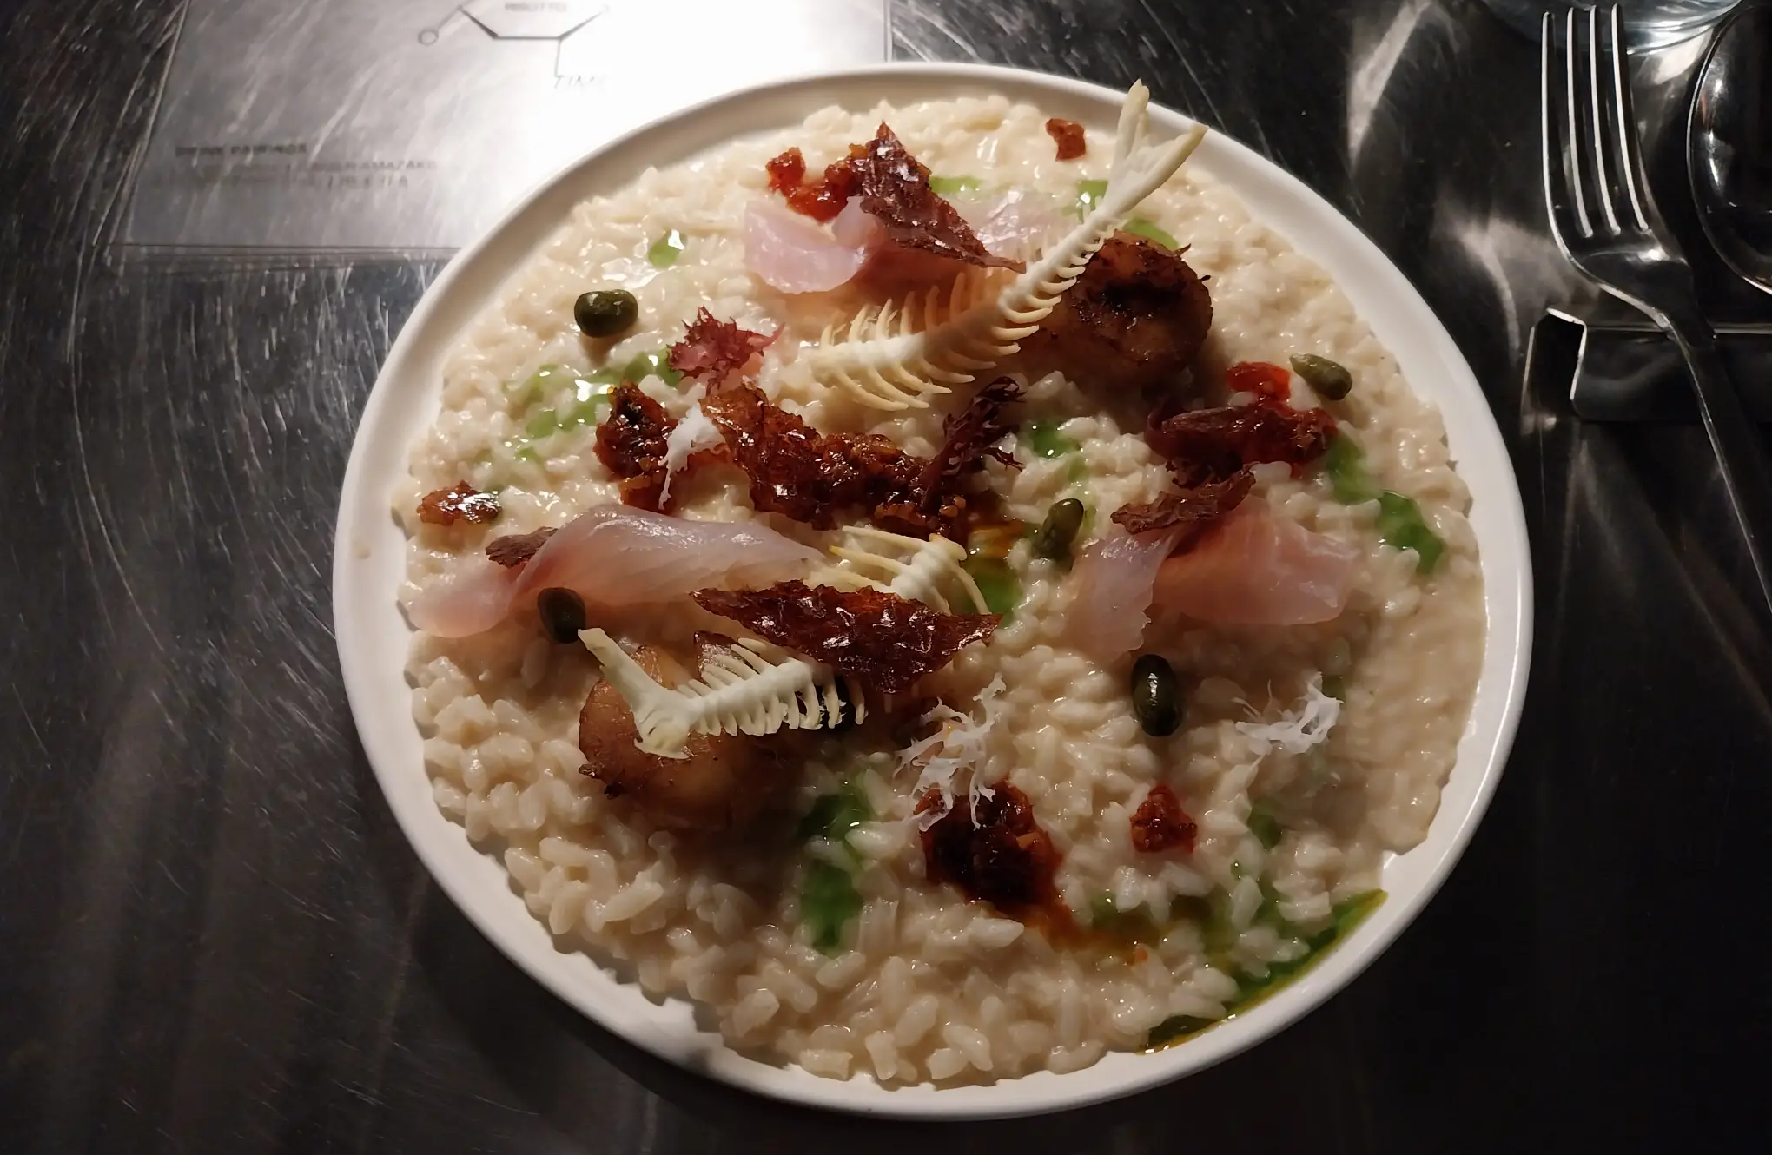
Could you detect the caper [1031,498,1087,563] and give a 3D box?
[{"bbox_3d":[0.034,-0.009,0.265,0.007,0.008,0.013,23,65,10],"label":"caper"}]

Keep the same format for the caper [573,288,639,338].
[{"bbox_3d":[-0.060,-0.057,0.288,0.013,0.009,0.009,-13,64,-8],"label":"caper"}]

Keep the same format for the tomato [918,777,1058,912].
[{"bbox_3d":[0.016,0.042,0.208,0.022,0.008,0.021,3,63,0],"label":"tomato"}]

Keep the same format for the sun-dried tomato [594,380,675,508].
[{"bbox_3d":[-0.051,-0.026,0.270,0.017,0.011,0.026,-2,63,-2],"label":"sun-dried tomato"}]

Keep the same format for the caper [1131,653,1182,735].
[{"bbox_3d":[0.044,0.019,0.219,0.008,0.008,0.014,-4,63,-3],"label":"caper"}]

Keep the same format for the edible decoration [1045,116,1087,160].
[{"bbox_3d":[0.038,-0.092,0.279,0.008,0.004,0.011,9,63,3],"label":"edible decoration"}]

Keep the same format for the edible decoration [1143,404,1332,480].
[{"bbox_3d":[0.073,-0.028,0.274,0.038,0.011,0.014,1,63,-1],"label":"edible decoration"}]

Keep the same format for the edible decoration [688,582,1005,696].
[{"bbox_3d":[-0.006,0.010,0.213,0.049,0.008,0.018,5,63,1],"label":"edible decoration"}]

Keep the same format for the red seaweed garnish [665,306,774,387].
[{"bbox_3d":[-0.035,-0.049,0.282,0.022,0.008,0.017,1,63,-1],"label":"red seaweed garnish"}]

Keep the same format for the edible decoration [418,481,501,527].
[{"bbox_3d":[-0.076,-0.013,0.236,0.014,0.005,0.009,-4,63,-3],"label":"edible decoration"}]

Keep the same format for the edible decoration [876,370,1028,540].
[{"bbox_3d":[0.013,-0.024,0.270,0.019,0.014,0.036,28,66,12],"label":"edible decoration"}]

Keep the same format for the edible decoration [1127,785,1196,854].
[{"bbox_3d":[0.050,0.043,0.240,0.012,0.006,0.011,1,63,-1],"label":"edible decoration"}]

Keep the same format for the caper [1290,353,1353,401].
[{"bbox_3d":[0.082,-0.038,0.251,0.013,0.006,0.007,39,69,17],"label":"caper"}]

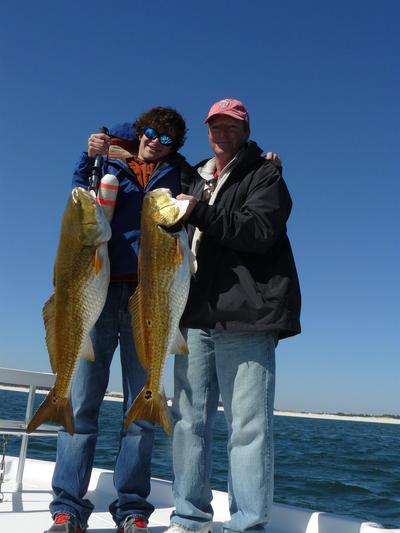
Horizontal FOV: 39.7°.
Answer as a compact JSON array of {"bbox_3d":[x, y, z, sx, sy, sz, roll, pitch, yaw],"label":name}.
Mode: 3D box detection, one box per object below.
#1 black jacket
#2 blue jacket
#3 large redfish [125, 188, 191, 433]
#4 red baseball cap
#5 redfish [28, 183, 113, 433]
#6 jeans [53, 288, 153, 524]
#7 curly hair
[{"bbox_3d":[0.181,-0.145,2.336,0.530,0.860,0.380,-1,-15,21],"label":"black jacket"},{"bbox_3d":[-0.247,-0.296,2.354,0.580,0.700,0.370,4,-14,2],"label":"blue jacket"},{"bbox_3d":[-0.144,0.149,2.020,0.220,0.890,0.140,2,-14,-1],"label":"large redfish"},{"bbox_3d":[0.124,-0.697,2.491,0.180,0.130,0.260,-2,-2,11],"label":"red baseball cap"},{"bbox_3d":[-0.460,0.149,2.014,0.220,0.900,0.140,5,-14,0],"label":"redfish"},{"bbox_3d":[-0.332,0.505,2.196,0.380,0.990,0.290,5,-14,0],"label":"jeans"},{"bbox_3d":[-0.174,-0.612,2.506,0.220,0.205,0.220,16,-8,6],"label":"curly hair"}]

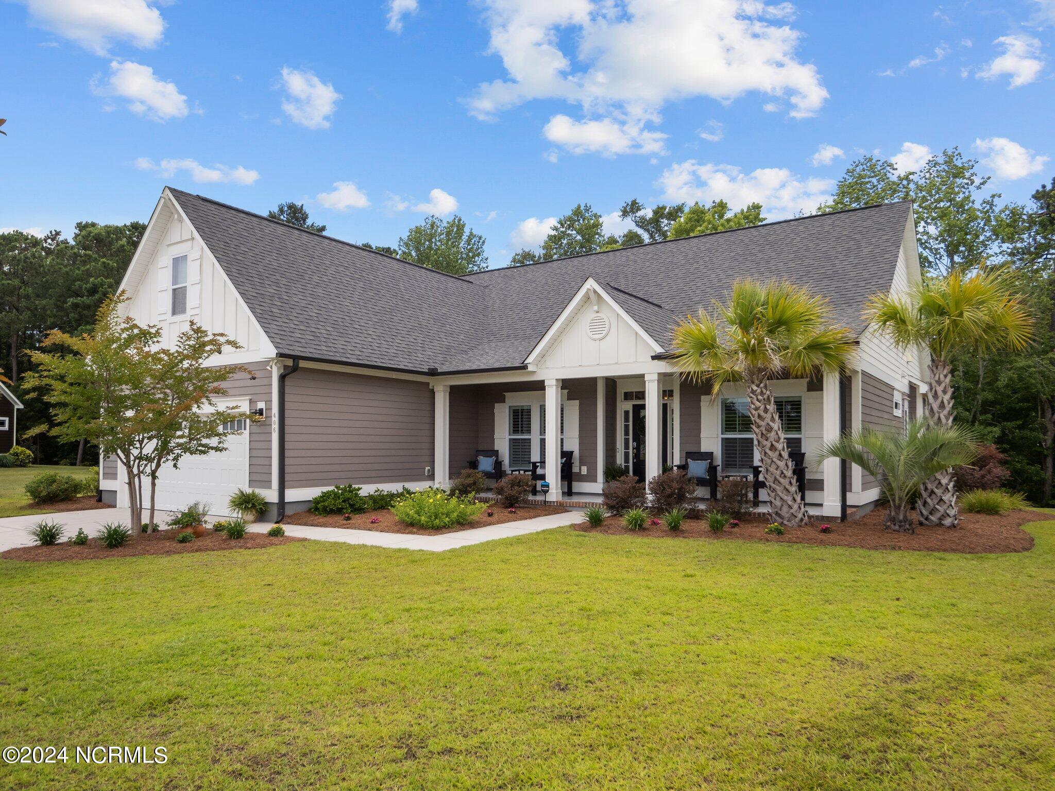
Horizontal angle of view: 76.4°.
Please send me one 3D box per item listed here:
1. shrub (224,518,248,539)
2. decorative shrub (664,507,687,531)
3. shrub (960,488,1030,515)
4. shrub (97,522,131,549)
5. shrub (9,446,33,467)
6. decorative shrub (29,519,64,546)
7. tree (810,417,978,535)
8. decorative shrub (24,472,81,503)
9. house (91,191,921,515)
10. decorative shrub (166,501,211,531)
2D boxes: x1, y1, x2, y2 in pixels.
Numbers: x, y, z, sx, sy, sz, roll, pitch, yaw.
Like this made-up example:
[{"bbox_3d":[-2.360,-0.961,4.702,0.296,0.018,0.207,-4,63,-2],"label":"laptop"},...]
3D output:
[{"bbox_3d":[-4.417,2.015,10.150,0.336,0.324,0.326,1,-3,-23],"label":"shrub"},{"bbox_3d":[2.354,1.966,10.700,0.374,0.395,0.363,-1,-3,12],"label":"decorative shrub"},{"bbox_3d":[8.774,1.990,12.600,1.120,0.470,1.000,0,-4,0],"label":"shrub"},{"bbox_3d":[-5.764,1.954,9.350,0.421,0.379,0.408,2,-4,-31],"label":"shrub"},{"bbox_3d":[-28.728,3.433,38.000,1.118,1.215,1.084,2,-4,-37],"label":"shrub"},{"bbox_3d":[-6.886,1.971,9.600,0.435,0.389,0.422,2,-4,-35],"label":"decorative shrub"},{"bbox_3d":[5.721,1.253,10.400,2.300,1.720,2.200,0,-4,0],"label":"tree"},{"bbox_3d":[-12.249,2.371,17.300,1.250,0.790,1.200,0,-4,0],"label":"decorative shrub"},{"bbox_3d":[0.965,-1.039,19.629,17.730,7.940,18.320,-3,-5,34],"label":"house"},{"bbox_3d":[-5.546,1.965,10.950,0.650,0.460,0.580,0,-4,0],"label":"decorative shrub"}]

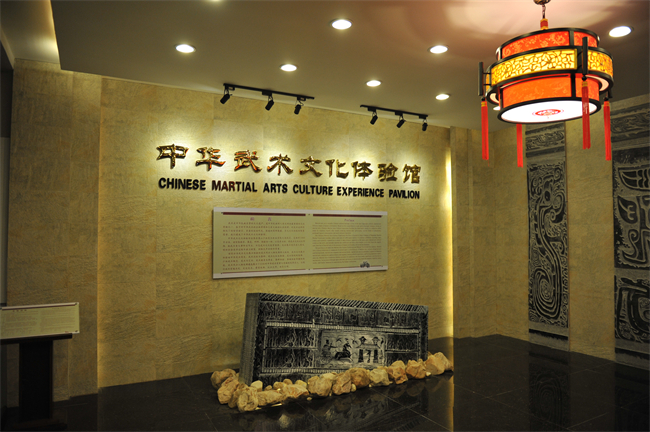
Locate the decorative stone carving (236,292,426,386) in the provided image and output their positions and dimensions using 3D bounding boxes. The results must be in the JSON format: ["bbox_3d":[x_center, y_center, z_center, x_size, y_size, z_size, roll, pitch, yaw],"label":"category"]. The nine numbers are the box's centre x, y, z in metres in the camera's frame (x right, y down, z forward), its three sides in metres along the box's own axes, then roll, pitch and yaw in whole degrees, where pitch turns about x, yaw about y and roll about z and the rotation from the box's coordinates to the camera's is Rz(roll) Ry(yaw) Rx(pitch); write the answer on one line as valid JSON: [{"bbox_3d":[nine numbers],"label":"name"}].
[{"bbox_3d":[0.179,1.357,4.669,2.067,0.874,0.387,10,-15,-26],"label":"decorative stone carving"}]

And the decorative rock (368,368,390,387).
[{"bbox_3d":[0.547,1.622,4.347,0.215,0.165,0.180,0,-2,7],"label":"decorative rock"}]

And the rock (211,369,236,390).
[{"bbox_3d":[-1.007,1.613,4.296,0.250,0.180,0.210,0,-2,-13],"label":"rock"}]

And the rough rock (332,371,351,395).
[{"bbox_3d":[0.168,1.595,4.147,0.185,0.205,0.180,0,-2,2],"label":"rough rock"}]

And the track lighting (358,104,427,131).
[{"bbox_3d":[0.894,-1.248,5.590,1.070,0.186,0.150,1,-2,-27],"label":"track lighting"}]

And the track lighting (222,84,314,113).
[{"bbox_3d":[-0.619,-1.274,4.811,1.075,0.186,0.150,1,-2,-27],"label":"track lighting"}]

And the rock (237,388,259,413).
[{"bbox_3d":[-0.666,1.586,3.721,0.185,0.195,0.190,0,-2,-10],"label":"rock"}]

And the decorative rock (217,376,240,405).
[{"bbox_3d":[-0.875,1.583,3.927,0.215,0.215,0.220,0,-2,-12],"label":"decorative rock"}]

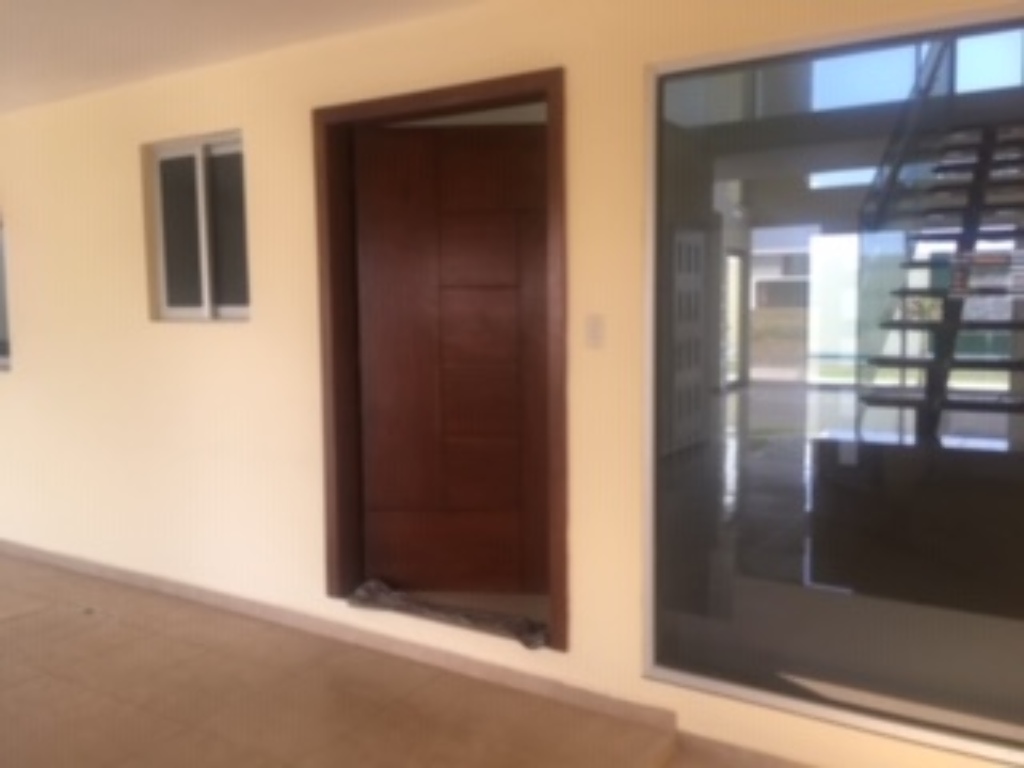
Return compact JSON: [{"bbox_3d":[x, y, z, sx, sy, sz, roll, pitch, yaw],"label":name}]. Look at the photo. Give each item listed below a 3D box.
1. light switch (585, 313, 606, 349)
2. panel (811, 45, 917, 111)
[{"bbox_3d":[0.294,-0.189,3.056,0.078,0.122,0.015,3,7,32],"label":"light switch"},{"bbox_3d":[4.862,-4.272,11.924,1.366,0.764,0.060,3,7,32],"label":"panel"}]

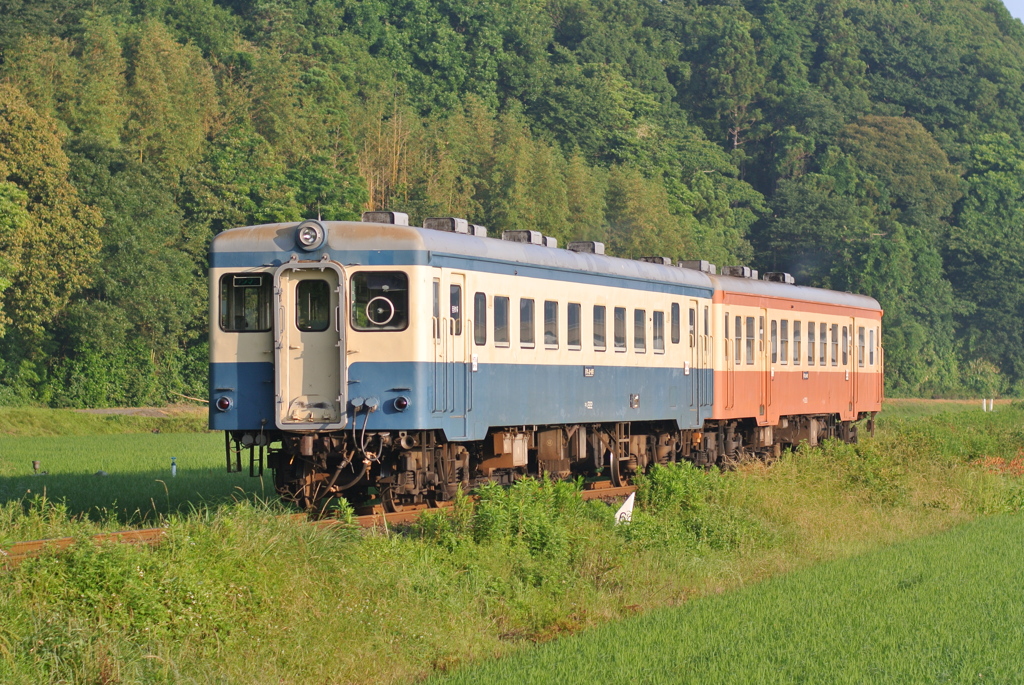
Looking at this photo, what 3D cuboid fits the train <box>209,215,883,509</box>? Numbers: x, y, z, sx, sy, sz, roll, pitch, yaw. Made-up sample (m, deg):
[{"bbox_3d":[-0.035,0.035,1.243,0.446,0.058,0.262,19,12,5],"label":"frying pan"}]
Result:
[{"bbox_3d":[2.232,0.444,67.503,2.900,3.920,39.800,0,-1,14],"label":"train"}]

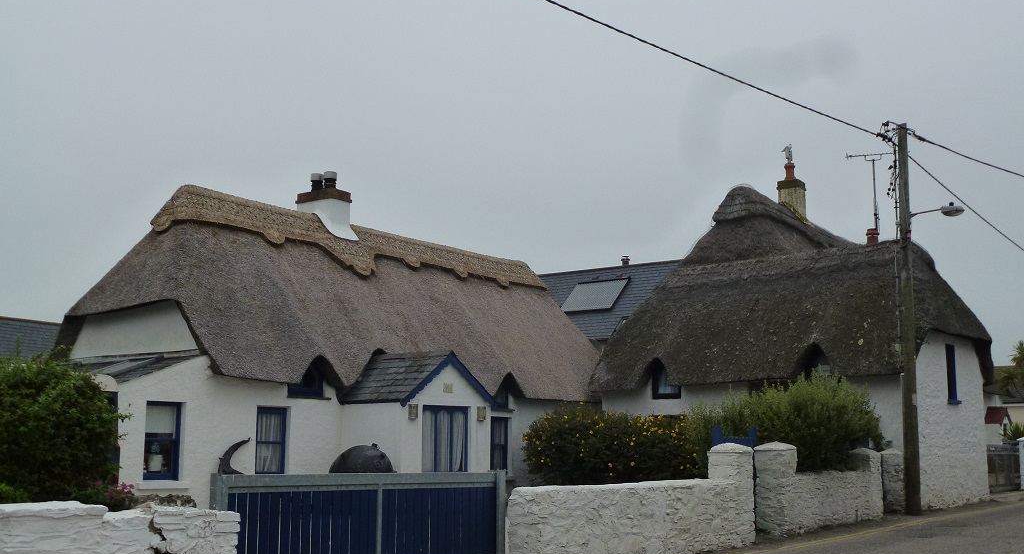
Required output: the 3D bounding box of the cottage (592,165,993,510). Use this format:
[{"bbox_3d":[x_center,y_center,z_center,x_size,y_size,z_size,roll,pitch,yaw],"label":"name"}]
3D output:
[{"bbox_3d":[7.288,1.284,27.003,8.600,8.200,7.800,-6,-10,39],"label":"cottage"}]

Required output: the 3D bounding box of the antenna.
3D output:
[{"bbox_3d":[8.470,-2.019,25.166,1.150,1.925,0.400,-3,-8,18],"label":"antenna"}]

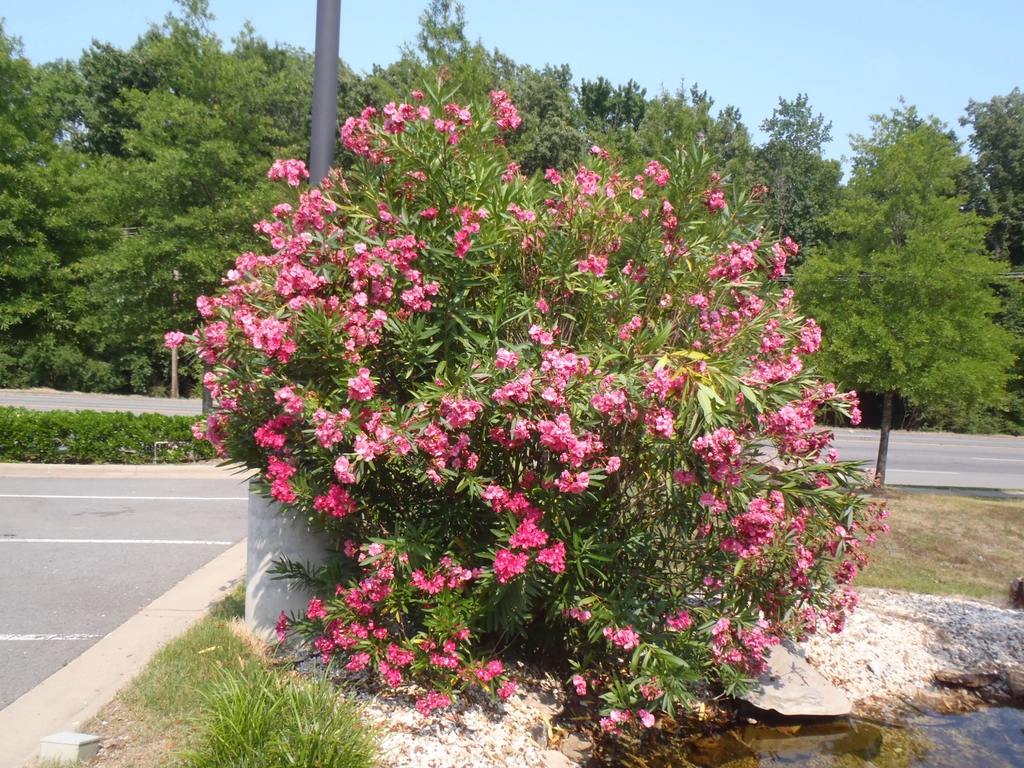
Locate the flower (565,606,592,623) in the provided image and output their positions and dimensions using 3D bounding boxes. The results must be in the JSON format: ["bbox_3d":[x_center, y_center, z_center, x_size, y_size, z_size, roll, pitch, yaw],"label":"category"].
[{"bbox_3d":[0.301,1.044,3.750,0.123,0.067,0.077,2,0,3],"label":"flower"}]

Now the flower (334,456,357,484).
[{"bbox_3d":[-0.724,0.376,3.600,0.092,0.115,0.085,2,3,0],"label":"flower"}]

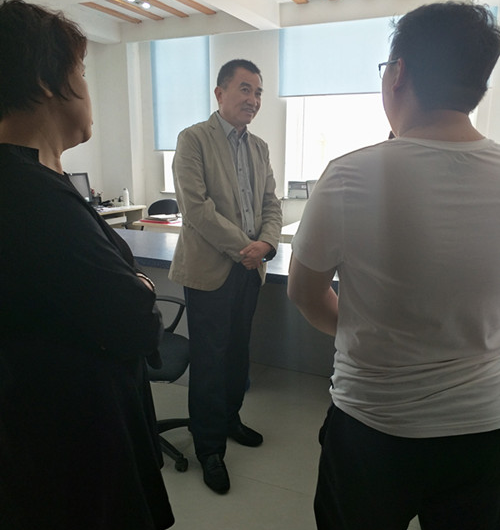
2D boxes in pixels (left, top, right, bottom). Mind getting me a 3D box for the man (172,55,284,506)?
[{"bbox_3d":[-0.082,0.063,1.968,0.500,1.680,0.370,-12,19,-39],"label":"man"}]

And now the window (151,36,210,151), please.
[{"bbox_3d":[-0.654,-1.625,4.575,0.645,1.050,0.050,7,16,24],"label":"window"}]

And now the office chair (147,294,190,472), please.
[{"bbox_3d":[-0.437,0.427,2.189,0.580,0.880,0.590,7,16,25],"label":"office chair"}]

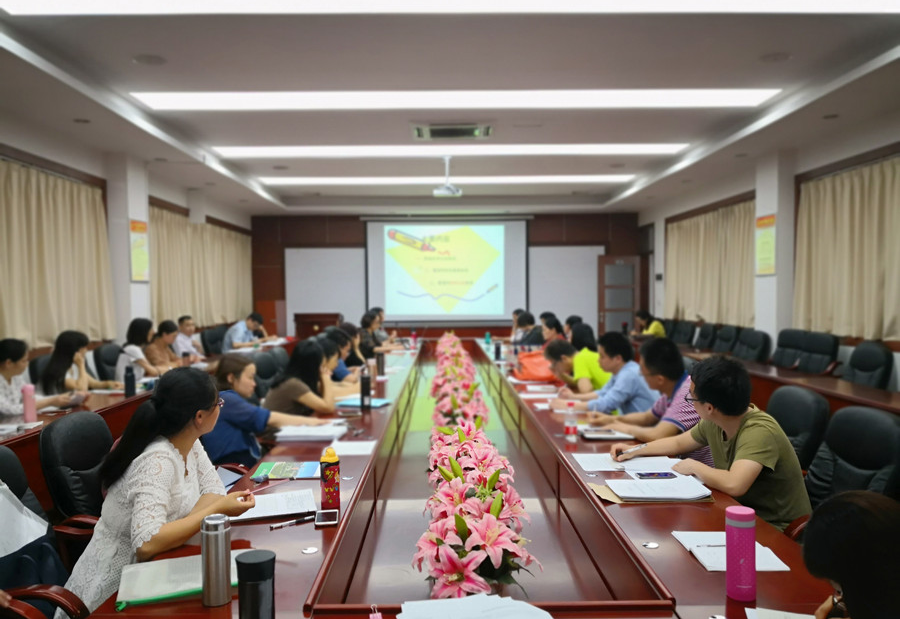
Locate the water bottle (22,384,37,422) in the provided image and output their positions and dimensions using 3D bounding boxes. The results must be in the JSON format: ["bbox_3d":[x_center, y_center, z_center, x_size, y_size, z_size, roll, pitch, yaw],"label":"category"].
[{"bbox_3d":[-2.342,0.524,3.920,0.069,0.206,0.069,0,1,-1],"label":"water bottle"}]

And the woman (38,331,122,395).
[{"bbox_3d":[-2.841,0.747,5.270,0.680,1.200,0.500,-1,2,-22],"label":"woman"}]

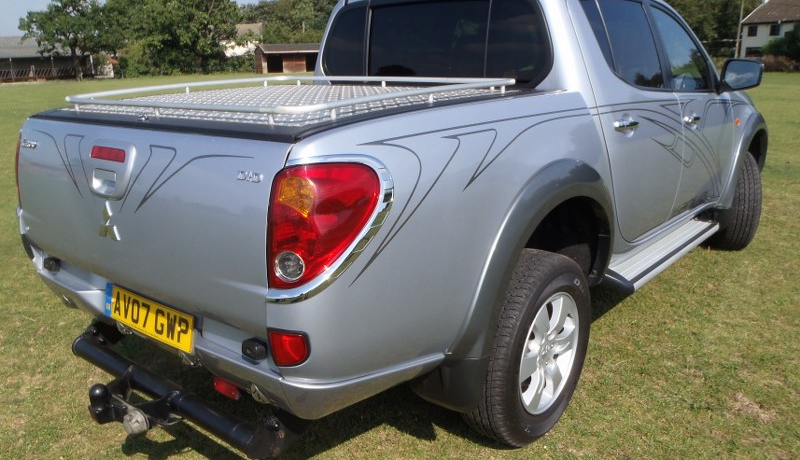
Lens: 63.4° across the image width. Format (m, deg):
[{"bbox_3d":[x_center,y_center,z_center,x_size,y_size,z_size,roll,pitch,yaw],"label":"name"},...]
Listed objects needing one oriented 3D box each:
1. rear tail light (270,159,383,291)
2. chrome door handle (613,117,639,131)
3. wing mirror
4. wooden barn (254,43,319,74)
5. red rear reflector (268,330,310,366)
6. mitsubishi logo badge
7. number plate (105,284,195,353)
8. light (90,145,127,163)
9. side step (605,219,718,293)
[{"bbox_3d":[-0.177,-0.019,1.549,0.140,0.300,0.270,10,18,39],"label":"rear tail light"},{"bbox_3d":[0.963,-0.449,2.740,0.050,0.045,0.210,10,18,39],"label":"chrome door handle"},{"bbox_3d":[1.908,-0.858,3.601,0.220,0.182,0.120,11,19,39],"label":"wing mirror"},{"bbox_3d":[-12.590,-19.731,74.500,7.700,3.270,4.600,-8,16,-23],"label":"wooden barn"},{"bbox_3d":[-0.262,0.293,1.558,0.105,0.087,0.057,10,18,39],"label":"red rear reflector"},{"bbox_3d":[-0.862,-0.028,1.918,0.125,0.110,0.012,11,15,39],"label":"mitsubishi logo badge"},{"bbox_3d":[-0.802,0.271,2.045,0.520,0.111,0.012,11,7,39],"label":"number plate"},{"bbox_3d":[-0.847,-0.223,1.891,0.188,0.038,0.020,11,13,39],"label":"light"},{"bbox_3d":[1.438,0.119,3.513,0.200,0.075,1.470,10,18,39],"label":"side step"}]

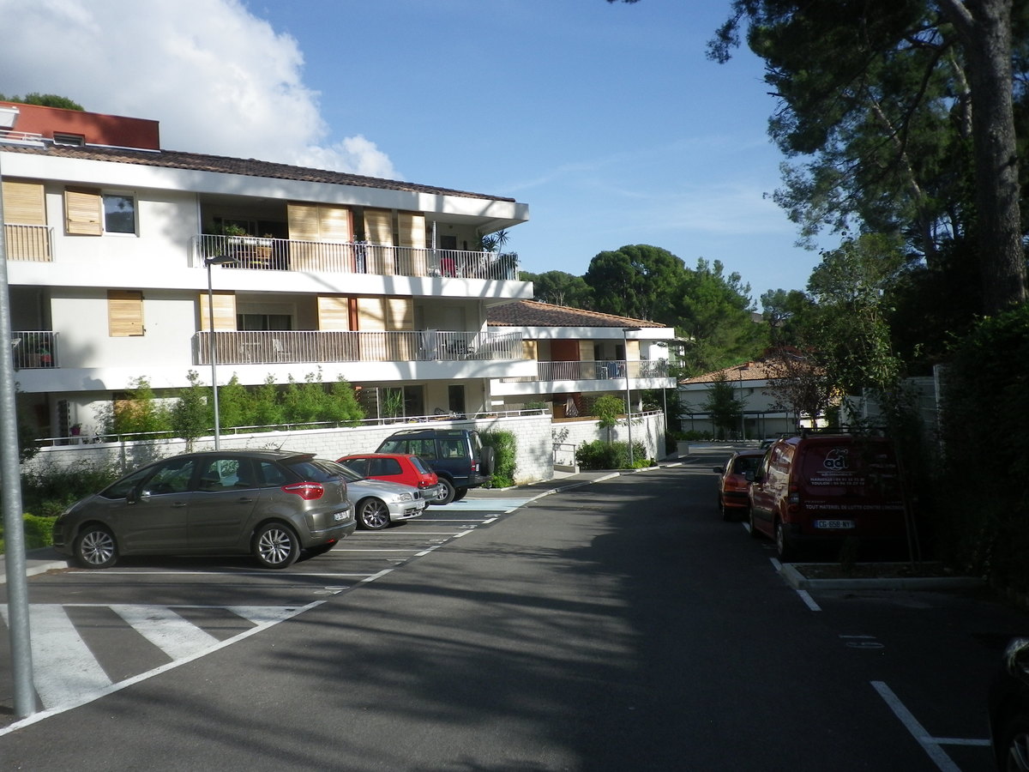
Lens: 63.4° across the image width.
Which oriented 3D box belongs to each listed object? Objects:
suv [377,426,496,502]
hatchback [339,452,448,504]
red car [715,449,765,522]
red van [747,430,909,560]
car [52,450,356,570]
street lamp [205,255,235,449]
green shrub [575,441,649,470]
[{"bbox_3d":[-2.873,2.253,23.190,4.540,1.970,1.800,-2,-4,10],"label":"suv"},{"bbox_3d":[-3.690,2.389,20.100,3.720,1.410,1.630,-2,-4,10],"label":"hatchback"},{"bbox_3d":[5.455,2.155,18.481,1.680,1.420,4.000,-2,-4,12],"label":"red car"},{"bbox_3d":[4.907,1.614,13.290,1.800,1.820,4.340,-2,-4,9],"label":"red van"},{"bbox_3d":[-4.717,1.822,12.839,4.480,1.670,1.830,-2,-4,9],"label":"car"},{"bbox_3d":[-7.290,-0.110,21.350,1.000,6.500,0.350,-3,-1,10],"label":"street lamp"},{"bbox_3d":[4.600,3.270,39.600,3.400,1.450,1.700,-2,-1,-32],"label":"green shrub"}]

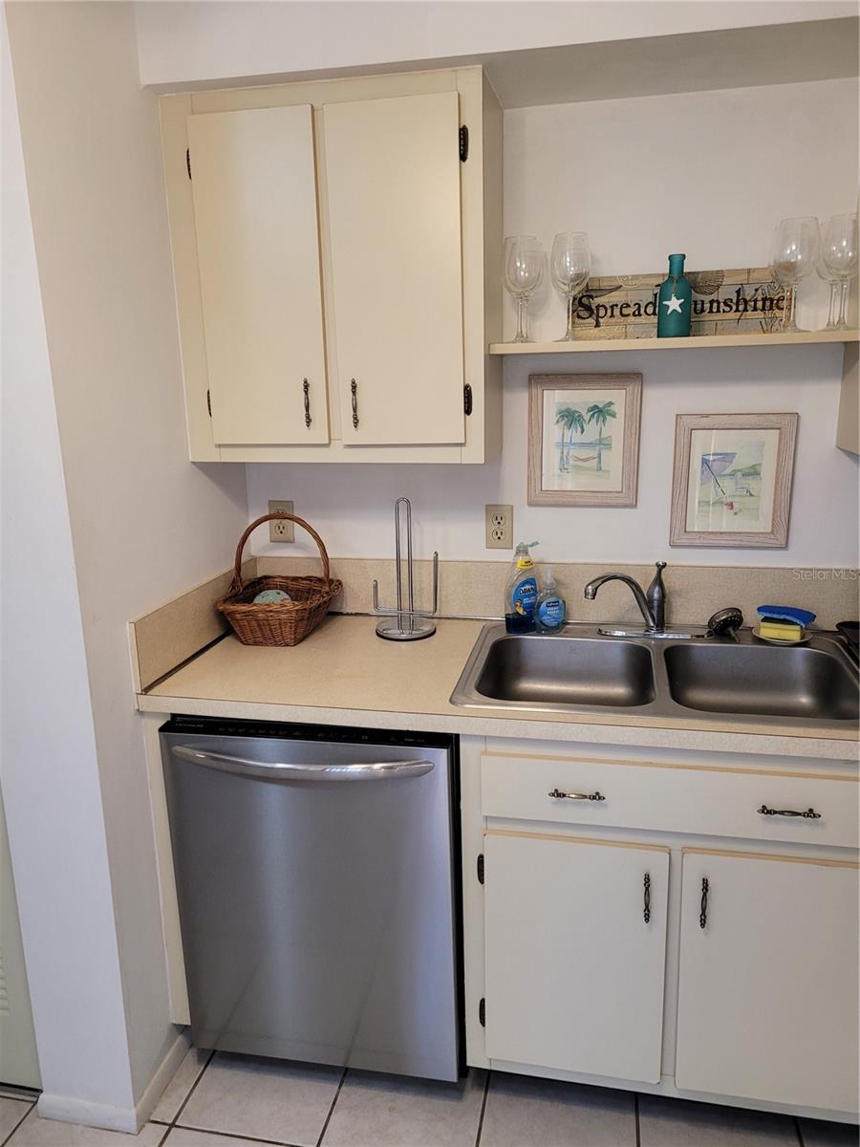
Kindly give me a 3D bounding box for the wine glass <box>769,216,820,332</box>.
[{"bbox_3d":[0.744,-0.603,1.759,0.083,0.217,0.083,1,14,12],"label":"wine glass"}]

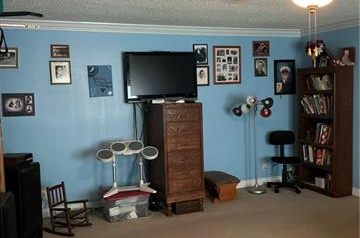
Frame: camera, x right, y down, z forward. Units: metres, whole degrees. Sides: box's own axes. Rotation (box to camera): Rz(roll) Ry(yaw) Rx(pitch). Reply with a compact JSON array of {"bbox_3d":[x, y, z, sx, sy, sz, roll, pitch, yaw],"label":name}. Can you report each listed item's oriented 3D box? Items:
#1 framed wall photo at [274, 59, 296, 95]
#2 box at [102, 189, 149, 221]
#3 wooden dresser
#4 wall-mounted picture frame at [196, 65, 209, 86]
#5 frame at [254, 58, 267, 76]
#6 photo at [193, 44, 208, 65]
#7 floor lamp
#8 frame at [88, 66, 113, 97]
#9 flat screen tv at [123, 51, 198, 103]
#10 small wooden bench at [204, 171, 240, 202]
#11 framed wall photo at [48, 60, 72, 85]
[{"bbox_3d":[1.694,-0.672,6.249,0.407,0.551,0.030,-3,4,-22],"label":"framed wall photo"},{"bbox_3d":[-0.698,1.062,4.859,0.556,0.298,0.397,-3,4,-22],"label":"box"},{"bbox_3d":[-0.051,0.479,5.107,0.527,1.386,0.576,-3,4,-22],"label":"wooden dresser"},{"bbox_3d":[0.320,-0.634,5.696,0.229,0.290,0.030,-3,4,-22],"label":"wall-mounted picture frame"},{"bbox_3d":[1.262,-0.797,6.033,0.233,0.280,0.020,-4,6,-23],"label":"frame"},{"bbox_3d":[0.296,-0.946,5.667,0.233,0.288,0.030,-3,4,-22],"label":"photo"},{"bbox_3d":[1.097,0.372,5.737,0.580,1.430,0.470,-4,6,-23],"label":"floor lamp"},{"bbox_3d":[-1.035,-0.485,5.057,0.305,0.412,0.020,-4,6,-23],"label":"frame"},{"bbox_3d":[-0.246,-0.556,5.187,0.990,0.650,0.110,-4,6,-23],"label":"flat screen tv"},{"bbox_3d":[0.571,0.960,5.569,0.430,0.320,0.460,-4,6,-23],"label":"small wooden bench"},{"bbox_3d":[-1.524,-0.590,4.953,0.248,0.300,0.030,-3,4,-22],"label":"framed wall photo"}]

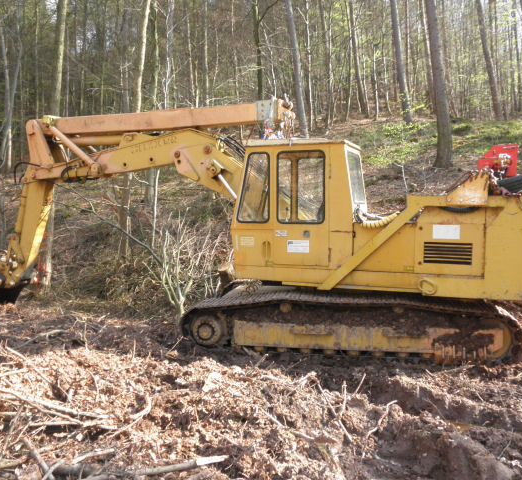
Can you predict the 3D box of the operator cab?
[{"bbox_3d":[0.588,-0.402,7.366,1.650,1.850,1.120,1,4,19],"label":"operator cab"}]

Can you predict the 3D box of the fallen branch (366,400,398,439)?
[{"bbox_3d":[0.978,1.456,4.200,0.090,0.230,0.420,2,3,44],"label":"fallen branch"}]

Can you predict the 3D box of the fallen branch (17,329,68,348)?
[{"bbox_3d":[-2.997,1.358,7.100,0.680,0.140,0.160,-2,3,-38],"label":"fallen branch"}]

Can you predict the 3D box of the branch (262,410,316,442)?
[{"bbox_3d":[0.218,1.469,4.100,0.520,0.130,0.080,2,3,44],"label":"branch"}]

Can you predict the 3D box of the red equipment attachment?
[{"bbox_3d":[3.244,-1.035,7.100,0.550,0.550,0.400,1,4,19],"label":"red equipment attachment"}]

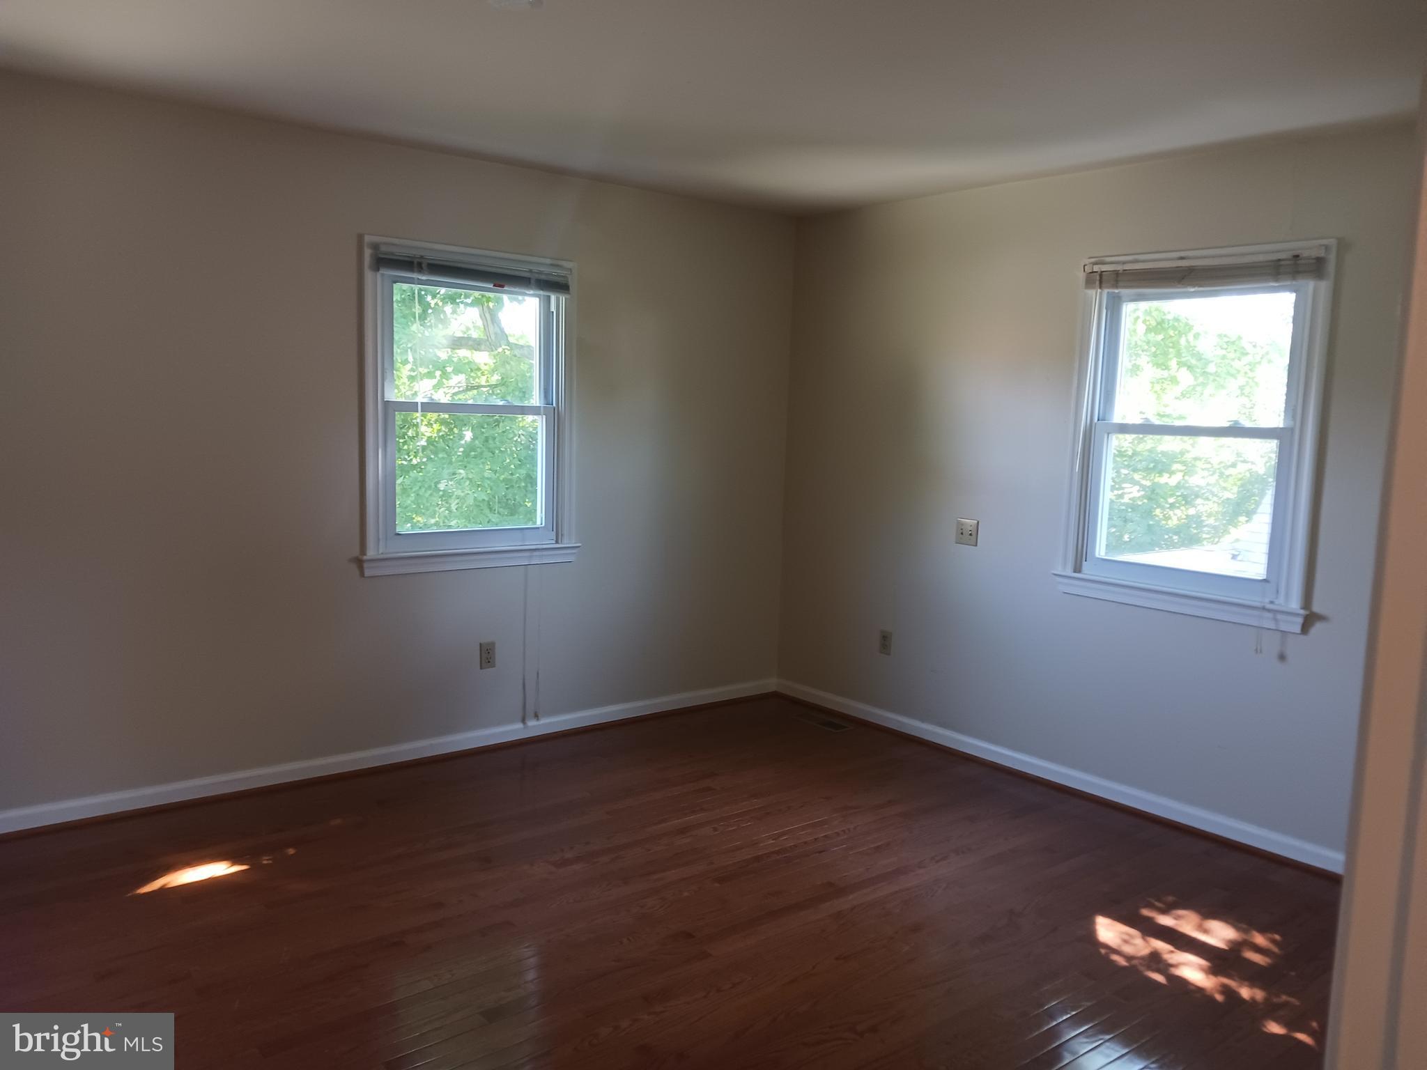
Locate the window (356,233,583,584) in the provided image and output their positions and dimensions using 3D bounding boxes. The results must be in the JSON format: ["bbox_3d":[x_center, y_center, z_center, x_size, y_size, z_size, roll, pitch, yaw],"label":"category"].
[{"bbox_3d":[-0.962,-0.497,4.497,0.943,1.273,0.110,-3,8,-39],"label":"window"}]

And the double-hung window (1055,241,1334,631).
[{"bbox_3d":[1.681,-0.358,3.950,0.110,1.273,0.930,-3,8,-39],"label":"double-hung window"}]

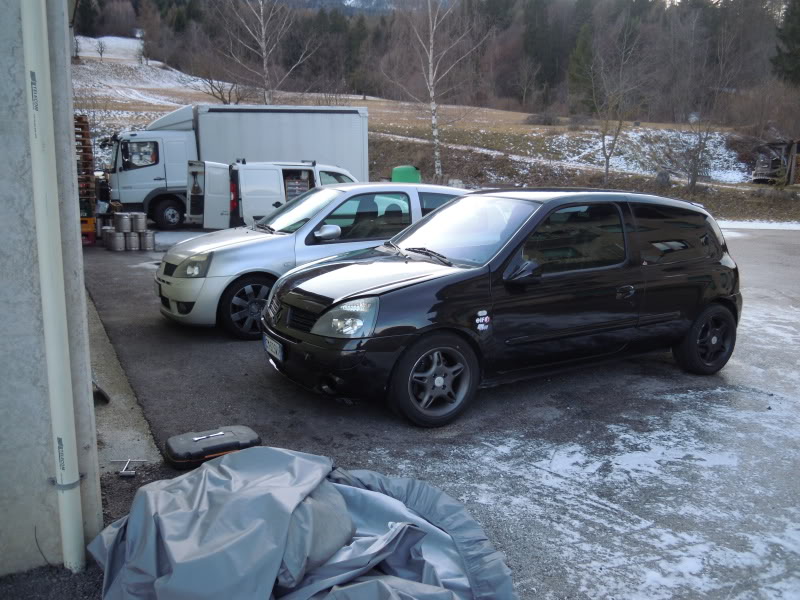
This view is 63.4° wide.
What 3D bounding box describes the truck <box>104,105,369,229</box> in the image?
[{"bbox_3d":[-4.444,-3.788,18.775,6.981,3.380,2.400,1,10,0],"label":"truck"}]

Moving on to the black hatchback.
[{"bbox_3d":[0.889,-0.135,4.936,3.800,1.410,1.660,-4,11,-28],"label":"black hatchback"}]

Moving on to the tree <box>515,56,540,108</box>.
[{"bbox_3d":[22.659,-38.653,115.000,4.621,9.334,4.621,1,10,0],"label":"tree"}]

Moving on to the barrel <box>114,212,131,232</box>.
[{"bbox_3d":[-6.205,-1.733,14.470,0.345,0.435,0.345,1,10,0],"label":"barrel"}]

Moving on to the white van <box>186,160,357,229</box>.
[{"bbox_3d":[-2.112,-2.316,15.663,4.650,1.850,1.740,-3,10,-20],"label":"white van"}]

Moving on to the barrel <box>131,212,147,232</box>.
[{"bbox_3d":[-5.152,-1.540,12.774,0.265,0.362,0.265,1,10,0],"label":"barrel"}]

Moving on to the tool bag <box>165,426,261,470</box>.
[{"bbox_3d":[-0.972,0.762,3.389,0.460,0.088,0.240,-6,13,-35],"label":"tool bag"}]

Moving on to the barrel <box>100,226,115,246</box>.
[{"bbox_3d":[-5.965,-1.275,13.233,0.265,0.362,0.265,1,10,0],"label":"barrel"}]

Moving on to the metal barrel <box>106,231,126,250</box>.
[{"bbox_3d":[-5.520,-1.160,12.663,0.265,0.362,0.265,1,10,0],"label":"metal barrel"}]

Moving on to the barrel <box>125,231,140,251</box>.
[{"bbox_3d":[-5.982,-1.331,14.470,0.345,0.435,0.345,1,10,0],"label":"barrel"}]

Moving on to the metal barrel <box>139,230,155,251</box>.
[{"bbox_3d":[-5.662,-1.331,14.470,0.345,0.435,0.345,1,10,0],"label":"metal barrel"}]

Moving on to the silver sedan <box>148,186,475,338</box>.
[{"bbox_3d":[-0.551,-0.520,6.801,3.810,1.410,1.660,-4,11,-25],"label":"silver sedan"}]

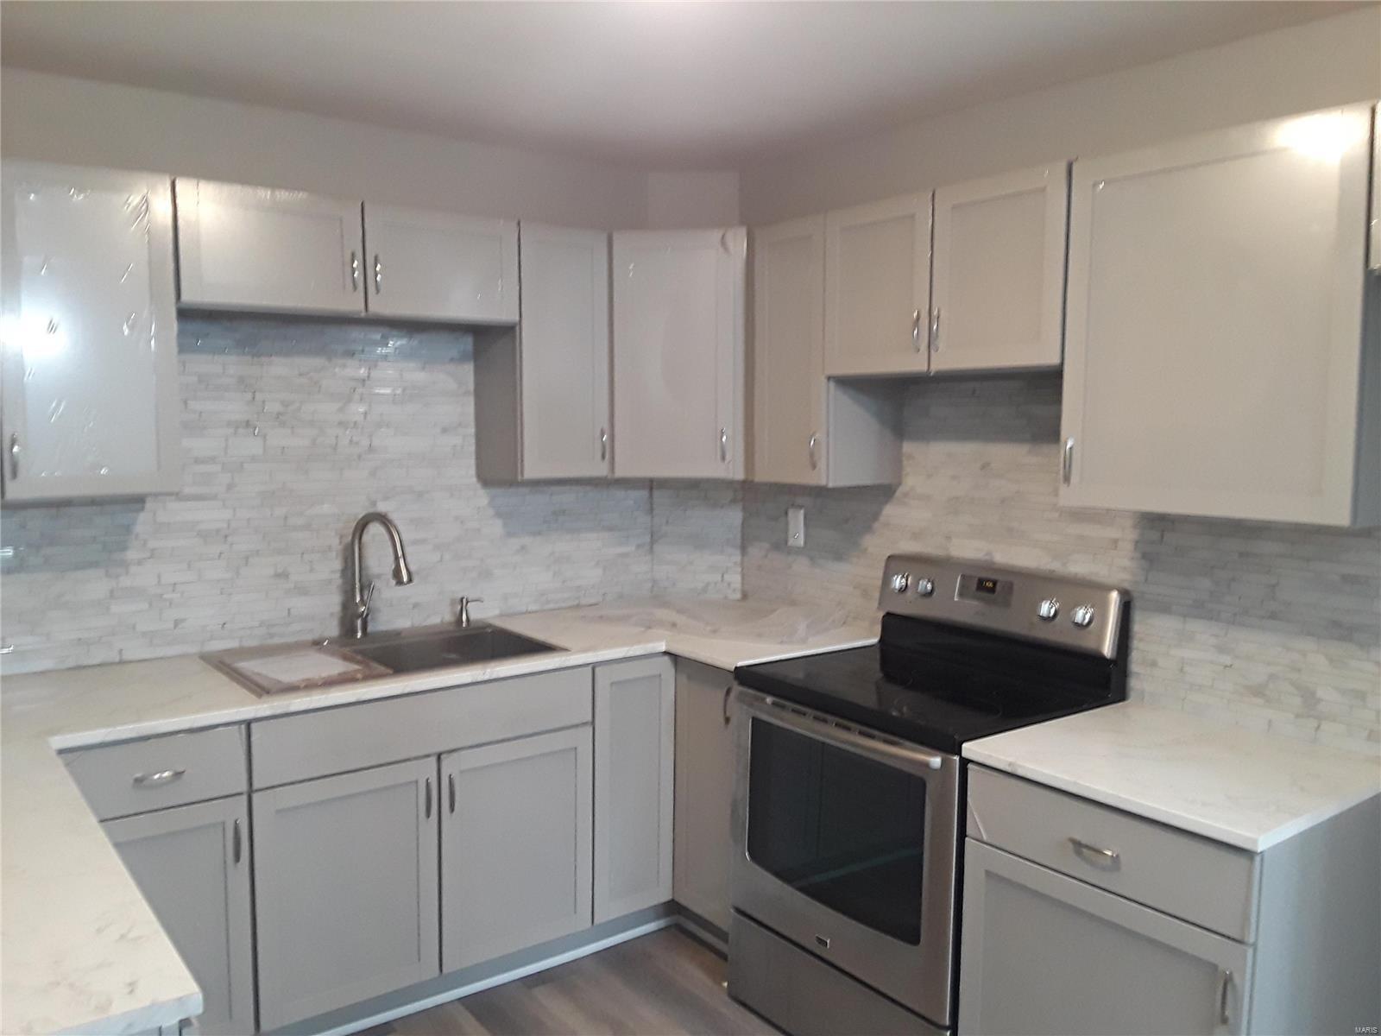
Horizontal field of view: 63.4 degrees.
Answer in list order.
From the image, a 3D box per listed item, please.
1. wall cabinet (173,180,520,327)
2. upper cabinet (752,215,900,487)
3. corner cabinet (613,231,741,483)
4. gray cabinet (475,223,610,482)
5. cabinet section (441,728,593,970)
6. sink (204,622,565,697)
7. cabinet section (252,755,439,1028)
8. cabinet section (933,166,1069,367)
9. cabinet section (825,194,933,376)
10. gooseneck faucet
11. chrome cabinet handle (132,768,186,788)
[{"bbox_3d":[-0.936,-0.686,3.027,0.899,0.302,0.318,-4,7,-35],"label":"wall cabinet"},{"bbox_3d":[0.407,-0.474,3.263,0.323,0.752,0.312,-4,7,-35],"label":"upper cabinet"},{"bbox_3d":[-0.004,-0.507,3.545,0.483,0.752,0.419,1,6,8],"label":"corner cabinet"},{"bbox_3d":[-0.447,-0.495,3.396,0.307,0.752,0.318,-4,7,-35],"label":"gray cabinet"},{"bbox_3d":[-0.638,0.869,3.289,0.460,0.584,0.600,-4,7,-35],"label":"cabinet section"},{"bbox_3d":[-0.819,0.462,3.062,0.838,0.203,0.549,-4,7,-35],"label":"sink"},{"bbox_3d":[-1.012,0.894,3.023,0.459,0.584,0.600,-4,7,-35],"label":"cabinet section"},{"bbox_3d":[0.847,-0.581,2.732,0.310,0.450,0.400,-4,7,-35],"label":"cabinet section"},{"bbox_3d":[0.620,-0.614,3.049,0.310,0.450,0.382,-4,7,-35],"label":"cabinet section"},{"bbox_3d":[-0.872,0.169,3.183,0.249,0.368,0.076,5,7,36],"label":"gooseneck faucet"},{"bbox_3d":[-1.147,0.560,2.417,0.107,0.015,0.027,-4,7,-35],"label":"chrome cabinet handle"}]

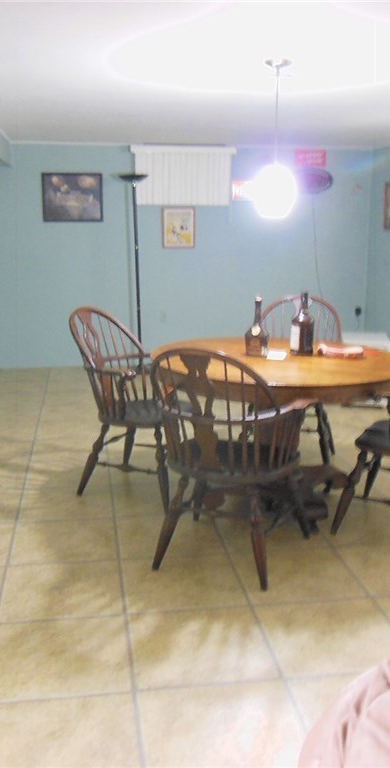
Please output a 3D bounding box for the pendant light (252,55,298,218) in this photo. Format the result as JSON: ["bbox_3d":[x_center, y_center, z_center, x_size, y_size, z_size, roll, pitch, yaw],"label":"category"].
[{"bbox_3d":[0.365,-1.095,3.357,0.198,0.683,0.198,-2,13,-8],"label":"pendant light"}]

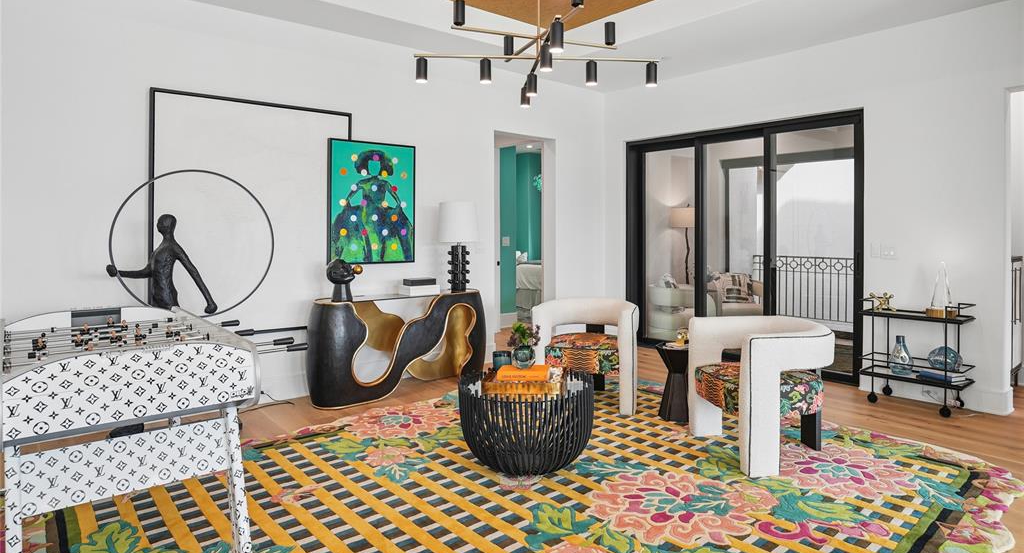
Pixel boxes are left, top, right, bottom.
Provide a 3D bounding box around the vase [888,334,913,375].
[{"bbox_3d":[3.100,0.630,4.540,0.190,0.315,0.190,-3,4,-44],"label":"vase"}]

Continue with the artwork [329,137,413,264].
[{"bbox_3d":[-1.264,-0.675,5.190,0.800,1.070,0.050,-2,4,-38],"label":"artwork"}]

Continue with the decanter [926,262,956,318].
[{"bbox_3d":[3.245,0.099,4.300,0.180,0.420,0.180,-3,5,-40],"label":"decanter"}]

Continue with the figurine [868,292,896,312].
[{"bbox_3d":[3.040,0.200,4.670,0.165,0.155,0.180,-2,3,-44],"label":"figurine"}]

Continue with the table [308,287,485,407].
[{"bbox_3d":[-0.965,0.578,5.040,1.630,0.810,0.430,-2,3,-39],"label":"table"}]

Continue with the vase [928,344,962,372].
[{"bbox_3d":[3.345,0.638,4.400,0.240,0.200,0.270,-3,4,-44],"label":"vase"}]

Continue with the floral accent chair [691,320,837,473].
[{"bbox_3d":[1.644,0.700,3.610,0.770,0.770,0.760,-1,3,-10],"label":"floral accent chair"}]

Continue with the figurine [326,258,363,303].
[{"bbox_3d":[-1.376,0.033,4.660,0.280,0.365,0.210,0,3,6],"label":"figurine"}]

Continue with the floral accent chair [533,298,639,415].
[{"bbox_3d":[0.640,0.618,4.720,0.770,0.780,0.710,1,3,17],"label":"floral accent chair"}]

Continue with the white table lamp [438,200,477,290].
[{"bbox_3d":[-0.515,-0.280,5.400,0.360,0.840,0.360,0,3,0],"label":"white table lamp"}]

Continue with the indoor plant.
[{"bbox_3d":[0.067,0.385,3.270,0.190,0.262,0.175,0,3,0],"label":"indoor plant"}]

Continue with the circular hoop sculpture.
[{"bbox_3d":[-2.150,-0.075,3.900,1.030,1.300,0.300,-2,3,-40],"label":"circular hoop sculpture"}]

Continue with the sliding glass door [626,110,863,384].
[{"bbox_3d":[2.250,-0.305,5.960,0.140,2.430,2.520,-3,4,-42],"label":"sliding glass door"}]

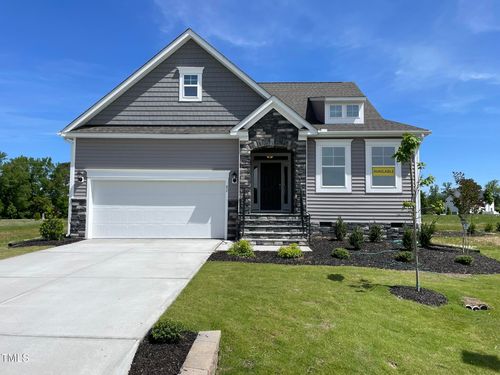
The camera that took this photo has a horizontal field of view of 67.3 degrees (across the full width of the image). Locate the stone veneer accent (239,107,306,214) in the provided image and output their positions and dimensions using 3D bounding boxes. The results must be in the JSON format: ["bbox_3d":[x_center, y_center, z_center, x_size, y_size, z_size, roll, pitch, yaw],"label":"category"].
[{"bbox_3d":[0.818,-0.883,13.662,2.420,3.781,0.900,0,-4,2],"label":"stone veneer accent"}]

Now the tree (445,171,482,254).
[{"bbox_3d":[6.155,0.733,10.800,1.064,2.330,0.980,0,-3,0],"label":"tree"}]

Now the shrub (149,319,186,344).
[{"bbox_3d":[-0.882,1.534,4.014,0.400,0.280,0.380,0,-4,2],"label":"shrub"}]

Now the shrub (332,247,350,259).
[{"bbox_3d":[2.299,1.661,9.450,0.461,0.302,0.460,0,-3,0],"label":"shrub"}]

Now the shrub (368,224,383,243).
[{"bbox_3d":[4.194,1.535,12.530,0.480,0.600,0.460,0,-4,2],"label":"shrub"}]

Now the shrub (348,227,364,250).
[{"bbox_3d":[3.100,1.484,10.930,0.460,0.660,0.460,0,-4,2],"label":"shrub"}]

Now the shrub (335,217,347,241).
[{"bbox_3d":[3.093,1.403,12.800,0.426,0.828,0.430,0,-3,0],"label":"shrub"}]

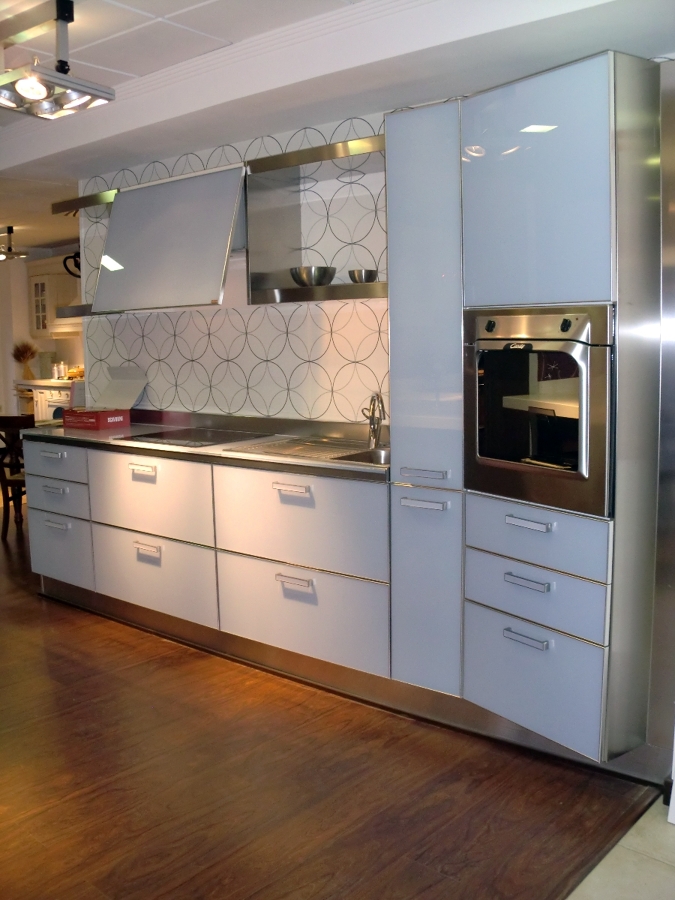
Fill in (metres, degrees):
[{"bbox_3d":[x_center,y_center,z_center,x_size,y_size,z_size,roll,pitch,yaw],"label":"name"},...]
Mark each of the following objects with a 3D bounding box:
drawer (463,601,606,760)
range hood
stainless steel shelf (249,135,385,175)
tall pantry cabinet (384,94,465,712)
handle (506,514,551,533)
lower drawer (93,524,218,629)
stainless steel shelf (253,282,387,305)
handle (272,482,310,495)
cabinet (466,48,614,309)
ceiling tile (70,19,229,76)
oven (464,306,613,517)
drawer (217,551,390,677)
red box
[{"bbox_3d":[0.767,0.663,2.877,0.522,0.350,0.601,-6,8,-32],"label":"drawer"},{"bbox_3d":[-0.652,-0.939,4.153,0.908,0.606,0.527,5,9,40],"label":"range hood"},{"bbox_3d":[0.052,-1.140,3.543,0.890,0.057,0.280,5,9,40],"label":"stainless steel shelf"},{"bbox_3d":[0.472,-0.171,3.216,0.308,1.959,0.601,5,9,40],"label":"tall pantry cabinet"},{"bbox_3d":[0.559,0.216,2.655,0.031,0.026,0.171,-6,8,-32],"label":"handle"},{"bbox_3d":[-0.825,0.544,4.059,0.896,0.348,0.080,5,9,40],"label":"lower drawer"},{"bbox_3d":[0.094,-0.630,3.663,0.908,0.059,0.364,5,9,40],"label":"stainless steel shelf"},{"bbox_3d":[-0.171,0.142,3.396,0.171,0.026,0.031,5,9,40],"label":"handle"},{"bbox_3d":[0.779,-0.750,2.726,0.561,0.663,0.614,-6,8,-32],"label":"cabinet"},{"bbox_3d":[-0.721,-1.526,3.452,0.601,0.020,0.399,5,9,40],"label":"ceiling tile"},{"bbox_3d":[0.777,-0.145,2.784,0.571,0.586,0.601,-6,8,-32],"label":"oven"},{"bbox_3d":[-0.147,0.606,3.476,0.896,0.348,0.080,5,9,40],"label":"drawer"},{"bbox_3d":[-1.261,-0.166,4.763,0.296,0.100,0.236,3,8,32],"label":"red box"}]

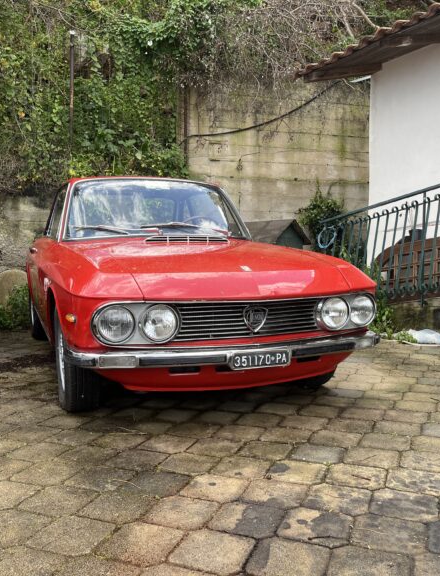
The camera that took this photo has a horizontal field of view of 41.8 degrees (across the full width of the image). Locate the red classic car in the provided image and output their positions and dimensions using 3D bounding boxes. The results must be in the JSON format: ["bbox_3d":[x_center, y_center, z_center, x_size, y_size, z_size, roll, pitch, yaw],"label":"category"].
[{"bbox_3d":[-0.561,-0.131,4.217,1.560,1.300,3.970,-2,6,-21],"label":"red classic car"}]

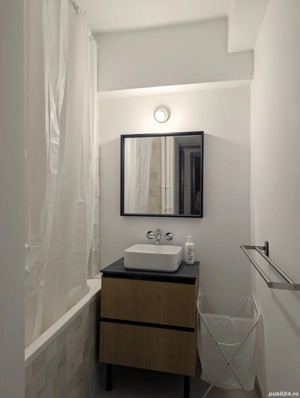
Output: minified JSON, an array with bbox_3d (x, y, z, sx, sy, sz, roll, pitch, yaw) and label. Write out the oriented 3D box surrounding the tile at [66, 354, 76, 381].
[{"bbox_3d":[-0.448,0.940,1.542,0.009,0.105,0.100,0,1,11],"label":"tile"}]

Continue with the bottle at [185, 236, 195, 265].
[{"bbox_3d":[0.299,0.385,2.060,0.067,0.200,0.050,0,1,-9],"label":"bottle"}]

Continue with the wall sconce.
[{"bbox_3d":[0.096,-0.648,2.127,0.123,0.123,0.080,0,1,11],"label":"wall sconce"}]

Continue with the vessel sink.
[{"bbox_3d":[0.041,0.426,2.022,0.380,0.115,0.315,0,1,13],"label":"vessel sink"}]

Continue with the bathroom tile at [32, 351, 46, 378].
[{"bbox_3d":[-0.504,0.744,1.246,0.009,0.072,0.100,0,1,11],"label":"bathroom tile"}]

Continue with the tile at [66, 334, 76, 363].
[{"bbox_3d":[-0.448,0.829,1.541,0.009,0.105,0.100,0,1,11],"label":"tile"}]

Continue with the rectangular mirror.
[{"bbox_3d":[0.090,-0.183,2.159,0.648,0.647,0.035,0,1,11],"label":"rectangular mirror"}]

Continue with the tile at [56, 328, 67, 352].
[{"bbox_3d":[-0.467,0.741,1.442,0.009,0.072,0.100,0,1,11],"label":"tile"}]

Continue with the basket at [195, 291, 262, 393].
[{"bbox_3d":[0.509,0.977,1.852,0.372,0.617,0.391,0,1,11],"label":"basket"}]

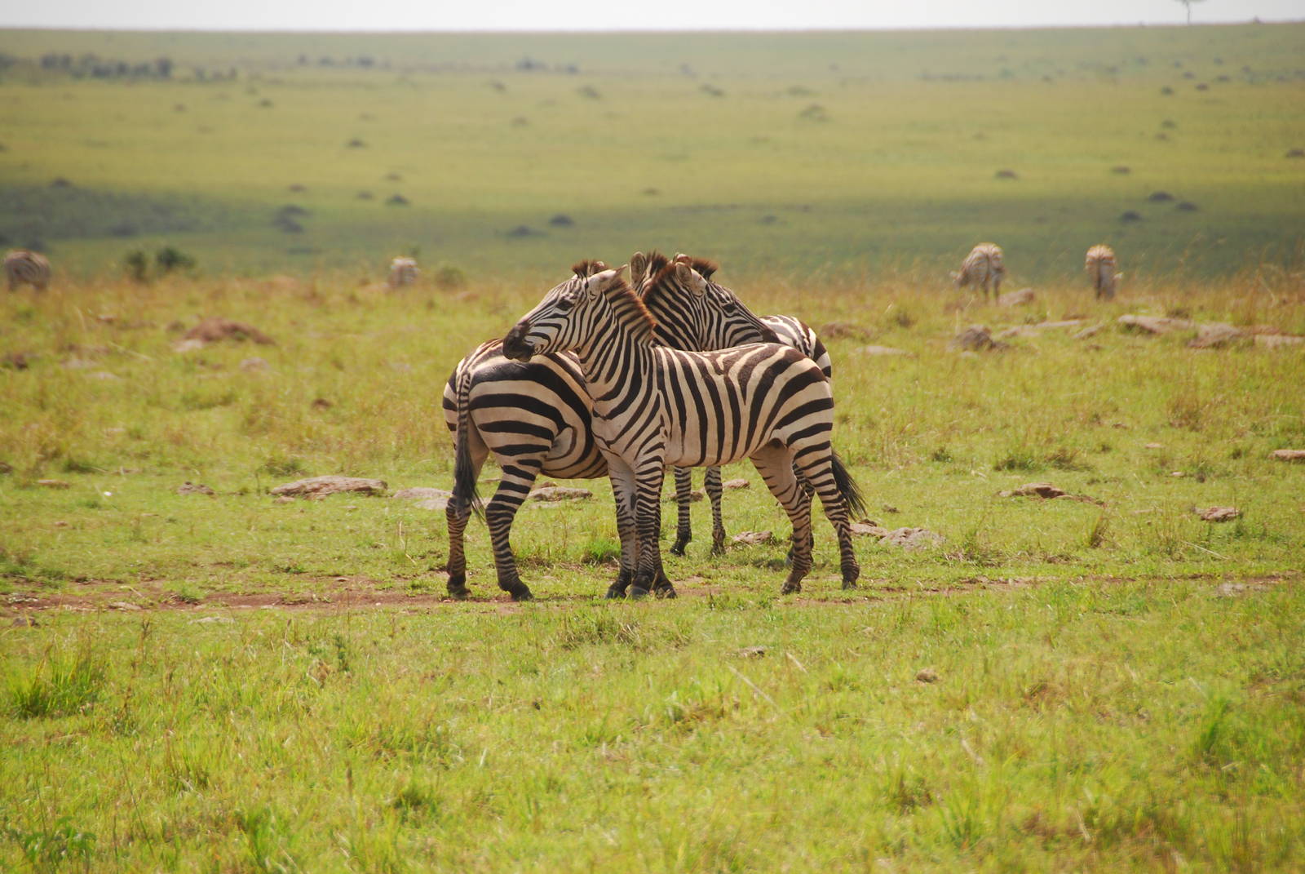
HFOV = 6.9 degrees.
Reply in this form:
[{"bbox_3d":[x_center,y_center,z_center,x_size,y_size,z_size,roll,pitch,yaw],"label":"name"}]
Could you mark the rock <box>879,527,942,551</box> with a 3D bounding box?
[{"bbox_3d":[1.488,0.585,62.450,0.362,0.131,0.300,0,2,0],"label":"rock"}]

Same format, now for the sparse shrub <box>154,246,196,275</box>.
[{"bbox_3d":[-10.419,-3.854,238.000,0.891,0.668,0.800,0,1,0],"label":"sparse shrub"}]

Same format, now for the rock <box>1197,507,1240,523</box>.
[{"bbox_3d":[3.516,0.481,67.605,0.265,0.095,0.210,0,2,0],"label":"rock"}]

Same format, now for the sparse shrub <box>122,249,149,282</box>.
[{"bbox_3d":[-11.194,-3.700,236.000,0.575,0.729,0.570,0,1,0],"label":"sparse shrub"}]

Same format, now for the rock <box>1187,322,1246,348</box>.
[{"bbox_3d":[7.886,-1.416,152.000,0.811,0.356,0.600,0,1,0],"label":"rock"}]

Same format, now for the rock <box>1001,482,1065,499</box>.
[{"bbox_3d":[2.651,0.368,75.500,0.445,0.113,0.320,0,1,0],"label":"rock"}]

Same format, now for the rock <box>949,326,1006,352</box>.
[{"bbox_3d":[4.444,-1.346,149.000,0.781,0.349,0.580,0,1,0],"label":"rock"}]

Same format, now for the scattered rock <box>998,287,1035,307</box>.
[{"bbox_3d":[6.628,-2.553,198.275,0.686,0.336,0.550,0,2,0],"label":"scattered rock"}]

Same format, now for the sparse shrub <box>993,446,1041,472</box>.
[{"bbox_3d":[2.663,0.157,79.660,0.350,0.184,0.320,0,2,0],"label":"sparse shrub"}]

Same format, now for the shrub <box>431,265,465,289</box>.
[{"bbox_3d":[-4.214,-3.296,225.000,0.695,0.527,0.620,0,1,0],"label":"shrub"}]

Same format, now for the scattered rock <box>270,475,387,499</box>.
[{"bbox_3d":[-2.181,0.336,73.250,0.786,0.149,0.500,0,2,0],"label":"scattered rock"}]

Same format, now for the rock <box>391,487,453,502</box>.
[{"bbox_3d":[-1.524,0.384,72.660,0.428,0.092,0.320,0,2,0],"label":"rock"}]

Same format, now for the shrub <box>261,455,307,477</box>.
[{"bbox_3d":[-2.742,0.220,81.000,0.334,0.167,0.280,0,1,0],"label":"shrub"}]

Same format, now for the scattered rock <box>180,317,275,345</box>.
[{"bbox_3d":[-5.790,-1.432,148.475,1.247,0.360,0.950,0,2,0],"label":"scattered rock"}]

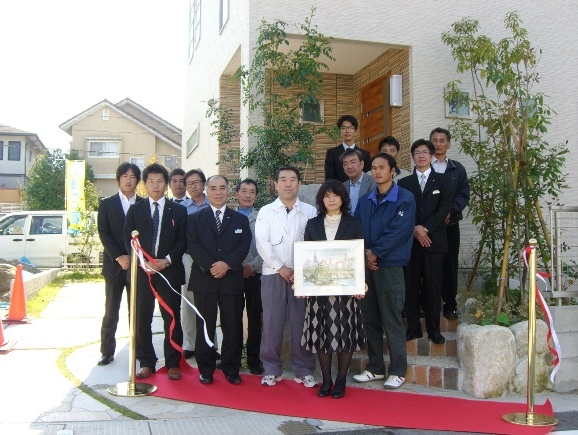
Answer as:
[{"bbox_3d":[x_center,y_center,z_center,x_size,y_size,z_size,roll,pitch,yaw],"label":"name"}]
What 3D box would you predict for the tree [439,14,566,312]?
[{"bbox_3d":[1.929,-0.474,5.700,1.060,2.620,0.950,1,0,14],"label":"tree"}]

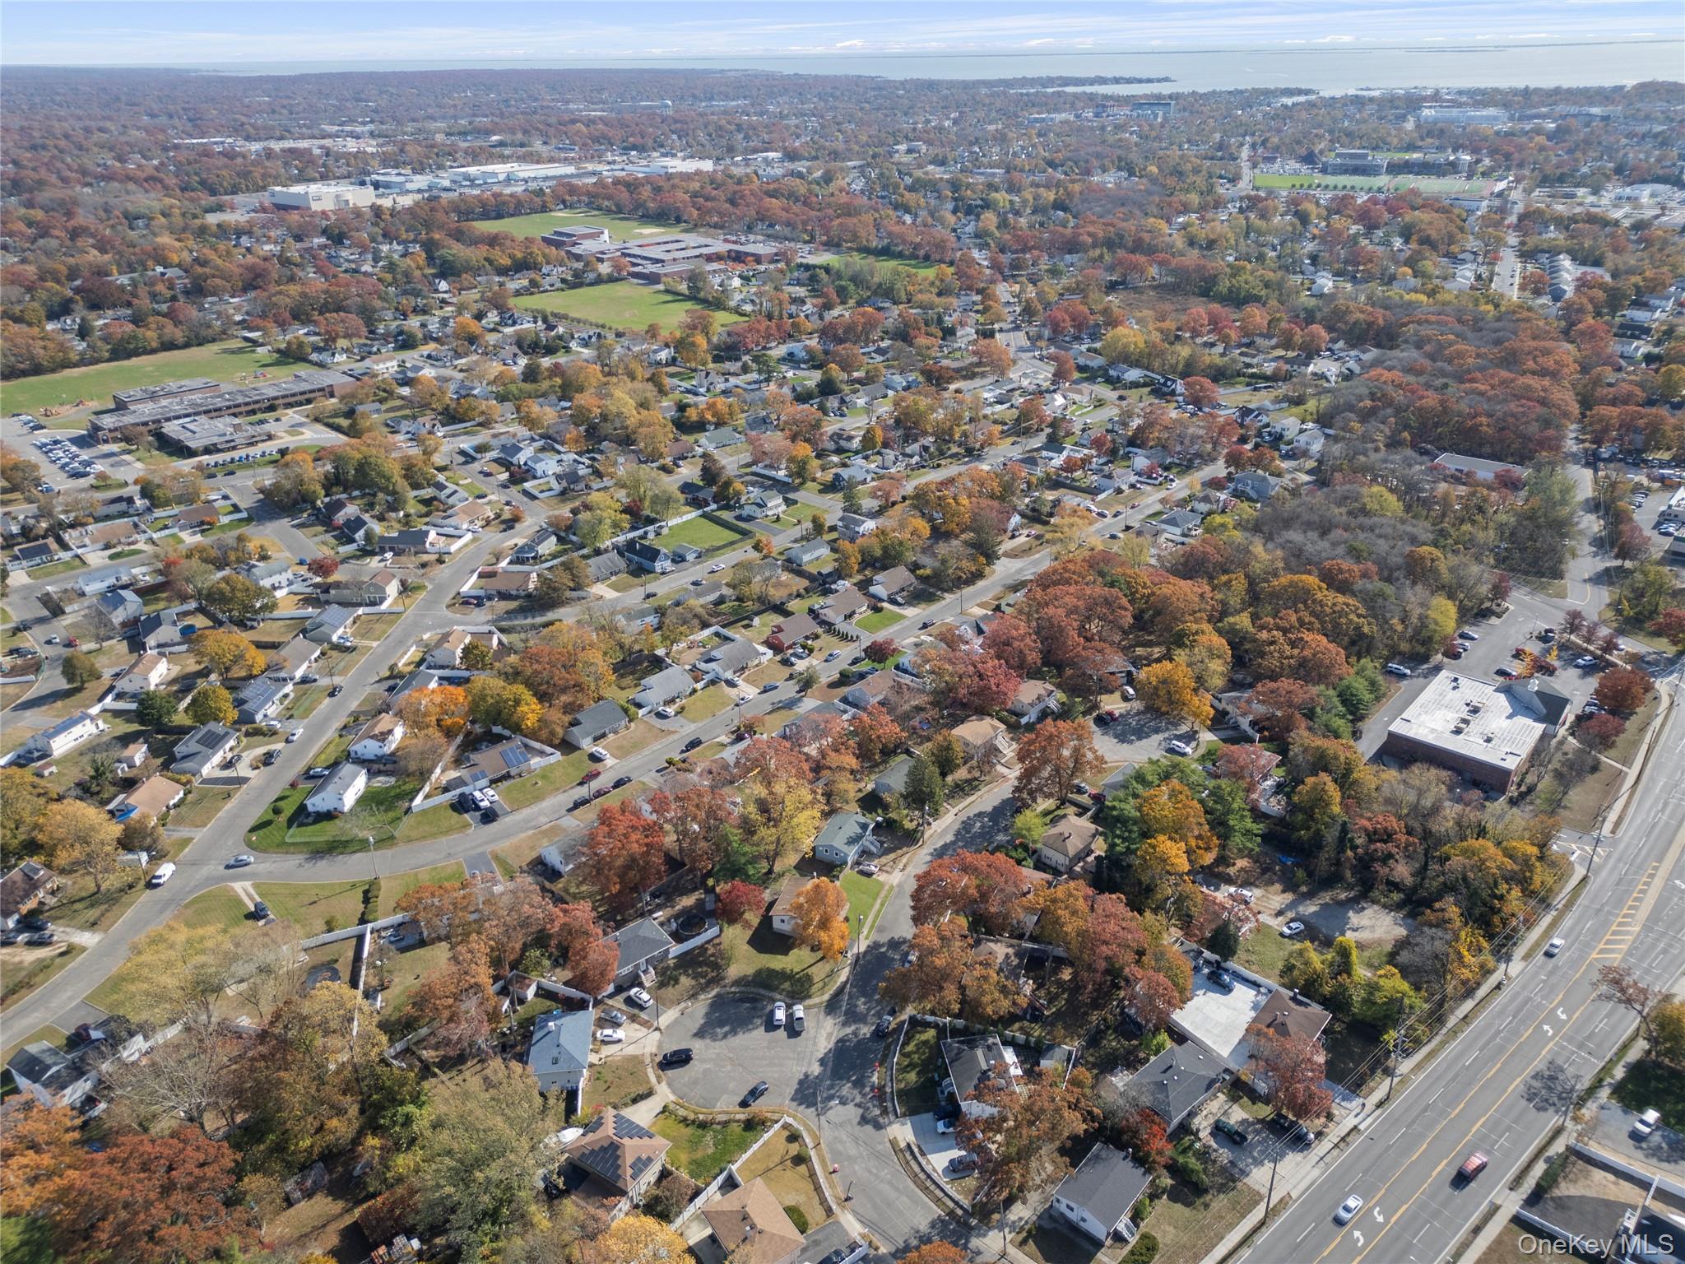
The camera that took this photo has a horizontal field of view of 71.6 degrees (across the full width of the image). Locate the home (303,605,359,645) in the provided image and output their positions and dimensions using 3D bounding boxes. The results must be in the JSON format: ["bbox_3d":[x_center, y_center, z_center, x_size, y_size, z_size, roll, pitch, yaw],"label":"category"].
[{"bbox_3d":[-146.620,-2.650,334.480,11.000,5.000,17.500,2,27,5],"label":"home"}]

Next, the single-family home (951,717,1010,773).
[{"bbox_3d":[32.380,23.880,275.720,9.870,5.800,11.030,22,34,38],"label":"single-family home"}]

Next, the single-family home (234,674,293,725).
[{"bbox_3d":[-147.940,16.960,295.320,10.600,5.000,15.000,2,27,5],"label":"single-family home"}]

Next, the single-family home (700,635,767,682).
[{"bbox_3d":[-30.230,7.120,311.810,10.800,5.000,14.400,22,35,38],"label":"single-family home"}]

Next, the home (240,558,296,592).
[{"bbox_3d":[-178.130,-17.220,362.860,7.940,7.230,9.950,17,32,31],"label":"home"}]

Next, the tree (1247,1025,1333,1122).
[{"bbox_3d":[66.910,66.850,175.470,11.600,14.500,11.600,-1,26,0],"label":"tree"}]

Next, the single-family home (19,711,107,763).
[{"bbox_3d":[-185.880,23.150,279.600,7.200,6.200,13.400,8,28,17],"label":"single-family home"}]

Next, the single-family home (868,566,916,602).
[{"bbox_3d":[14.398,-15.077,349.370,9.800,4.900,13.700,23,35,38],"label":"single-family home"}]

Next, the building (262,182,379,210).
[{"bbox_3d":[-572.150,-477.990,1283.100,99.540,16.340,68.640,21,34,37],"label":"building"}]

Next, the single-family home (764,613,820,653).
[{"bbox_3d":[-14.363,-0.742,321.453,9.600,4.800,13.900,21,34,36],"label":"single-family home"}]

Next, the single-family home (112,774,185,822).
[{"bbox_3d":[-151.750,37.420,254.410,11.400,5.100,13.200,2,27,5],"label":"single-family home"}]

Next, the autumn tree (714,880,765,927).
[{"bbox_3d":[-18.824,50.392,214.861,9.400,8.500,9.400,-1,26,0],"label":"autumn tree"}]

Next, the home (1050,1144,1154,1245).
[{"bbox_3d":[37.440,79.360,166.040,9.520,4.600,11.610,22,35,38],"label":"home"}]

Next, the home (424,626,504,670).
[{"bbox_3d":[-106.940,4.130,319.180,8.400,5.600,13.500,2,27,5],"label":"home"}]

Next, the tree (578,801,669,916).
[{"bbox_3d":[-40.620,42.920,220.930,15.500,19.500,15.500,-1,26,0],"label":"tree"}]

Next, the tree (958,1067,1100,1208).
[{"bbox_3d":[26.350,72.760,167.160,19.300,16.340,20.290,-1,27,0],"label":"tree"}]

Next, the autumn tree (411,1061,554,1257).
[{"bbox_3d":[-48.226,71.670,157.794,19.000,22.000,19.000,-1,26,0],"label":"autumn tree"}]

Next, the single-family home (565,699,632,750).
[{"bbox_3d":[-60.590,21.900,283.860,9.450,4.950,13.990,21,34,37],"label":"single-family home"}]

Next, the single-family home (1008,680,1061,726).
[{"bbox_3d":[47.440,15.240,292.780,7.440,5.940,11.330,20,33,35],"label":"single-family home"}]

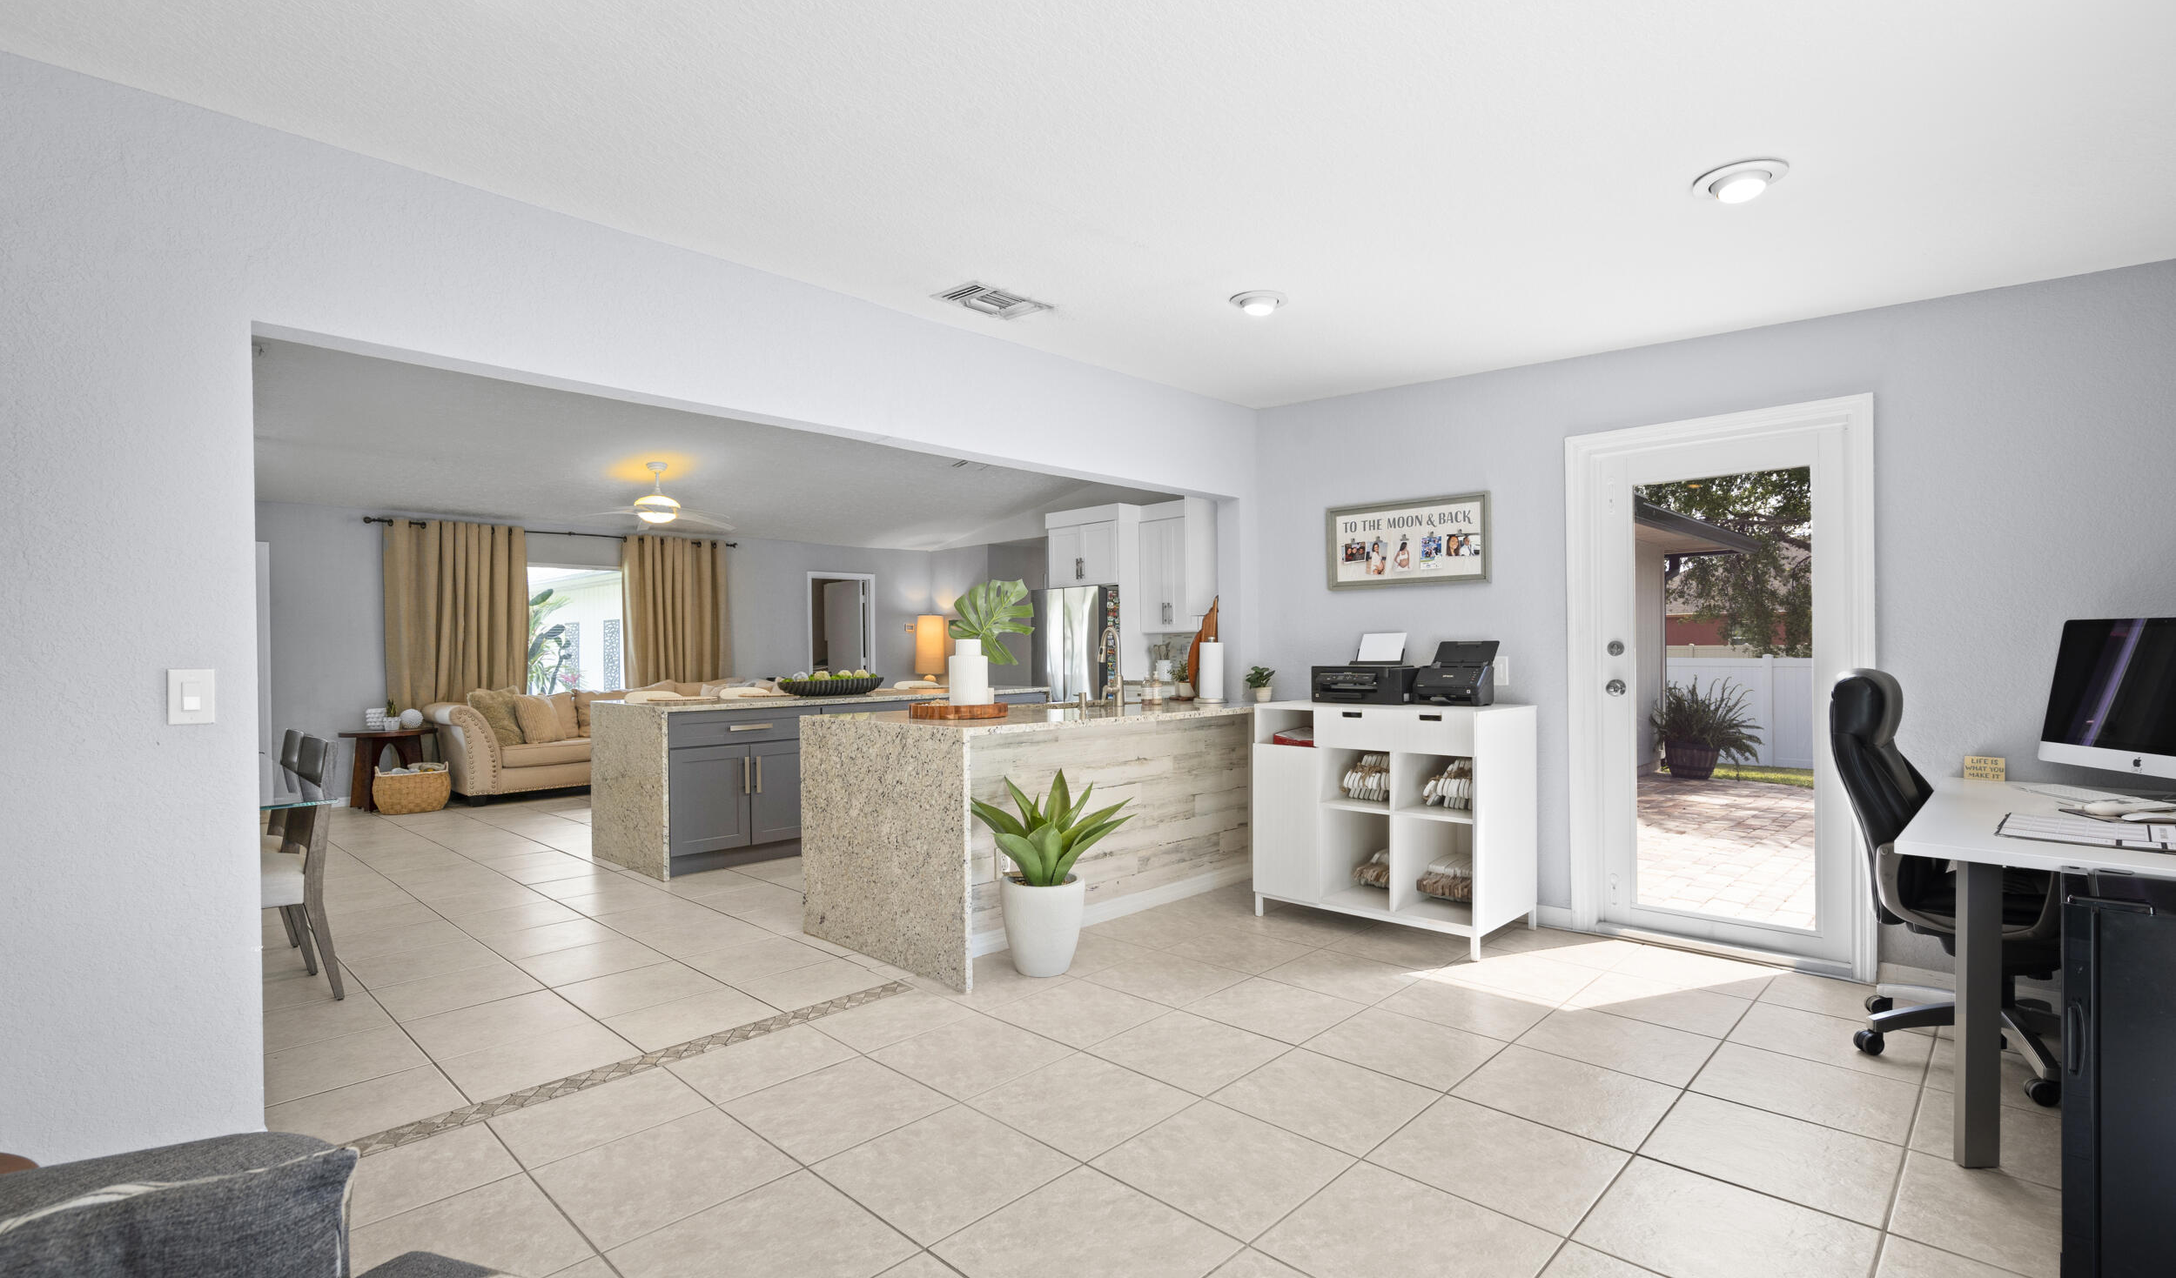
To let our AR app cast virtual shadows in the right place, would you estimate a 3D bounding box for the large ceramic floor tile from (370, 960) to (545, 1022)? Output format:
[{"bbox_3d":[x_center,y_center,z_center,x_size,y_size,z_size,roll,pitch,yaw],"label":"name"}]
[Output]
[{"bbox_3d":[-2.258,1.267,3.476,0.451,0.012,0.451,-1,-1,44],"label":"large ceramic floor tile"}]

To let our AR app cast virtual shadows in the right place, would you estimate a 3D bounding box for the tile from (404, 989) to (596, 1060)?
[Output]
[{"bbox_3d":[-1.932,1.260,3.160,0.451,0.012,0.451,-1,-1,44],"label":"tile"}]

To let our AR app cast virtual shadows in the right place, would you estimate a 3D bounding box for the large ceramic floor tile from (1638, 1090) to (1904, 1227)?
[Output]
[{"bbox_3d":[1.602,1.211,2.274,0.451,0.012,0.451,-1,-1,44],"label":"large ceramic floor tile"}]

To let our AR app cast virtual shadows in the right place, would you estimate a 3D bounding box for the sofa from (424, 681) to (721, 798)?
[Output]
[{"bbox_3d":[-4.490,0.902,8.752,0.880,0.910,2.380,-1,-1,44],"label":"sofa"}]

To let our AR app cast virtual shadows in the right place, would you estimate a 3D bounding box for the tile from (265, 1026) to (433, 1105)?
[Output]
[{"bbox_3d":[-2.248,1.258,2.834,0.451,0.012,0.451,-1,-1,44],"label":"tile"}]

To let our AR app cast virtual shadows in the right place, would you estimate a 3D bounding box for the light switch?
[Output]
[{"bbox_3d":[-1.984,0.130,2.142,0.012,0.121,0.075,-1,-1,44],"label":"light switch"}]

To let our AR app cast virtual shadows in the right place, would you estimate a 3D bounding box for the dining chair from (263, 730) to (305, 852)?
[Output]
[{"bbox_3d":[-3.293,0.821,3.670,0.480,0.900,0.570,-1,-1,44],"label":"dining chair"}]

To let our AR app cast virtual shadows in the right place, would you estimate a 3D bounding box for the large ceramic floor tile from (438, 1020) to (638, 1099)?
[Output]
[{"bbox_3d":[-1.634,1.254,2.875,0.412,0.010,0.447,-2,-2,44],"label":"large ceramic floor tile"}]

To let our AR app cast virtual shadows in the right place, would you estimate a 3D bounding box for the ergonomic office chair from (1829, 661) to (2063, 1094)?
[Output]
[{"bbox_3d":[2.580,0.639,2.765,0.680,1.110,0.700,0,-1,-26],"label":"ergonomic office chair"}]

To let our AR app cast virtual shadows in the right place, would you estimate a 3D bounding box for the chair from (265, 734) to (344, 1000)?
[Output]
[{"bbox_3d":[-2.972,0.812,3.352,0.460,0.910,0.580,-1,-1,44],"label":"chair"}]

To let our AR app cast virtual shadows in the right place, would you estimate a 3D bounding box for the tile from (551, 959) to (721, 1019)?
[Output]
[{"bbox_3d":[-1.615,1.261,3.486,0.451,0.012,0.451,-1,-1,44],"label":"tile"}]

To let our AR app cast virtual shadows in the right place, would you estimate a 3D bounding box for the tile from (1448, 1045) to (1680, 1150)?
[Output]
[{"bbox_3d":[1.268,1.208,2.568,0.448,0.010,0.448,-1,-1,44],"label":"tile"}]

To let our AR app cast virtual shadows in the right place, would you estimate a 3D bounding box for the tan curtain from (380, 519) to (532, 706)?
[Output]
[{"bbox_3d":[-5.381,0.190,8.281,0.130,2.270,1.070,-1,-1,44],"label":"tan curtain"}]

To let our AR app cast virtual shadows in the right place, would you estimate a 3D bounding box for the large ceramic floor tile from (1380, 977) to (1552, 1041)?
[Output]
[{"bbox_3d":[1.266,1.228,3.233,0.451,0.012,0.451,-1,-1,44],"label":"large ceramic floor tile"}]

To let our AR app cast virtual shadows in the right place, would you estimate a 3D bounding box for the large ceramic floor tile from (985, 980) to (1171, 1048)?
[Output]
[{"bbox_3d":[-0.018,1.239,3.206,0.450,0.012,0.450,-2,-1,44],"label":"large ceramic floor tile"}]

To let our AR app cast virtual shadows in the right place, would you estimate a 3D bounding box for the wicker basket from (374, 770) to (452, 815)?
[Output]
[{"bbox_3d":[-5.477,1.234,7.846,0.330,0.330,0.480,-2,-2,44],"label":"wicker basket"}]

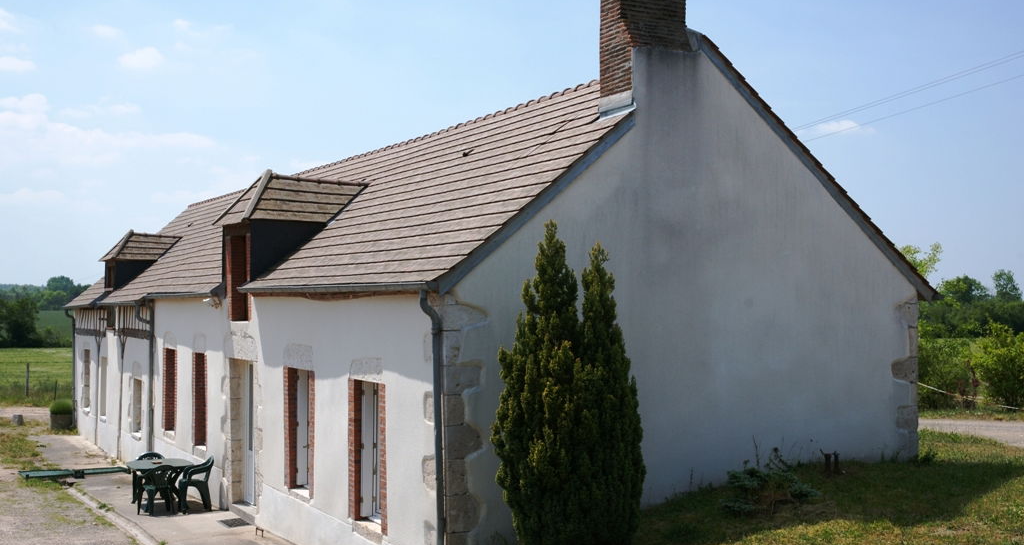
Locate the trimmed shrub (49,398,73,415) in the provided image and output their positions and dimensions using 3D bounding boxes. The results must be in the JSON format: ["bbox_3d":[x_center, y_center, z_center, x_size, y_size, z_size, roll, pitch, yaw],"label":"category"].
[{"bbox_3d":[-13.263,3.960,33.500,0.720,0.550,0.720,1,-2,-29],"label":"trimmed shrub"}]

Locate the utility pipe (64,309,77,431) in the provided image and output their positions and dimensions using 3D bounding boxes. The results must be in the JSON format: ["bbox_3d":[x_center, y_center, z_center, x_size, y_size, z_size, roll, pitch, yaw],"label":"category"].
[{"bbox_3d":[-12.563,2.805,32.400,0.300,3.502,0.100,1,-2,-29],"label":"utility pipe"}]

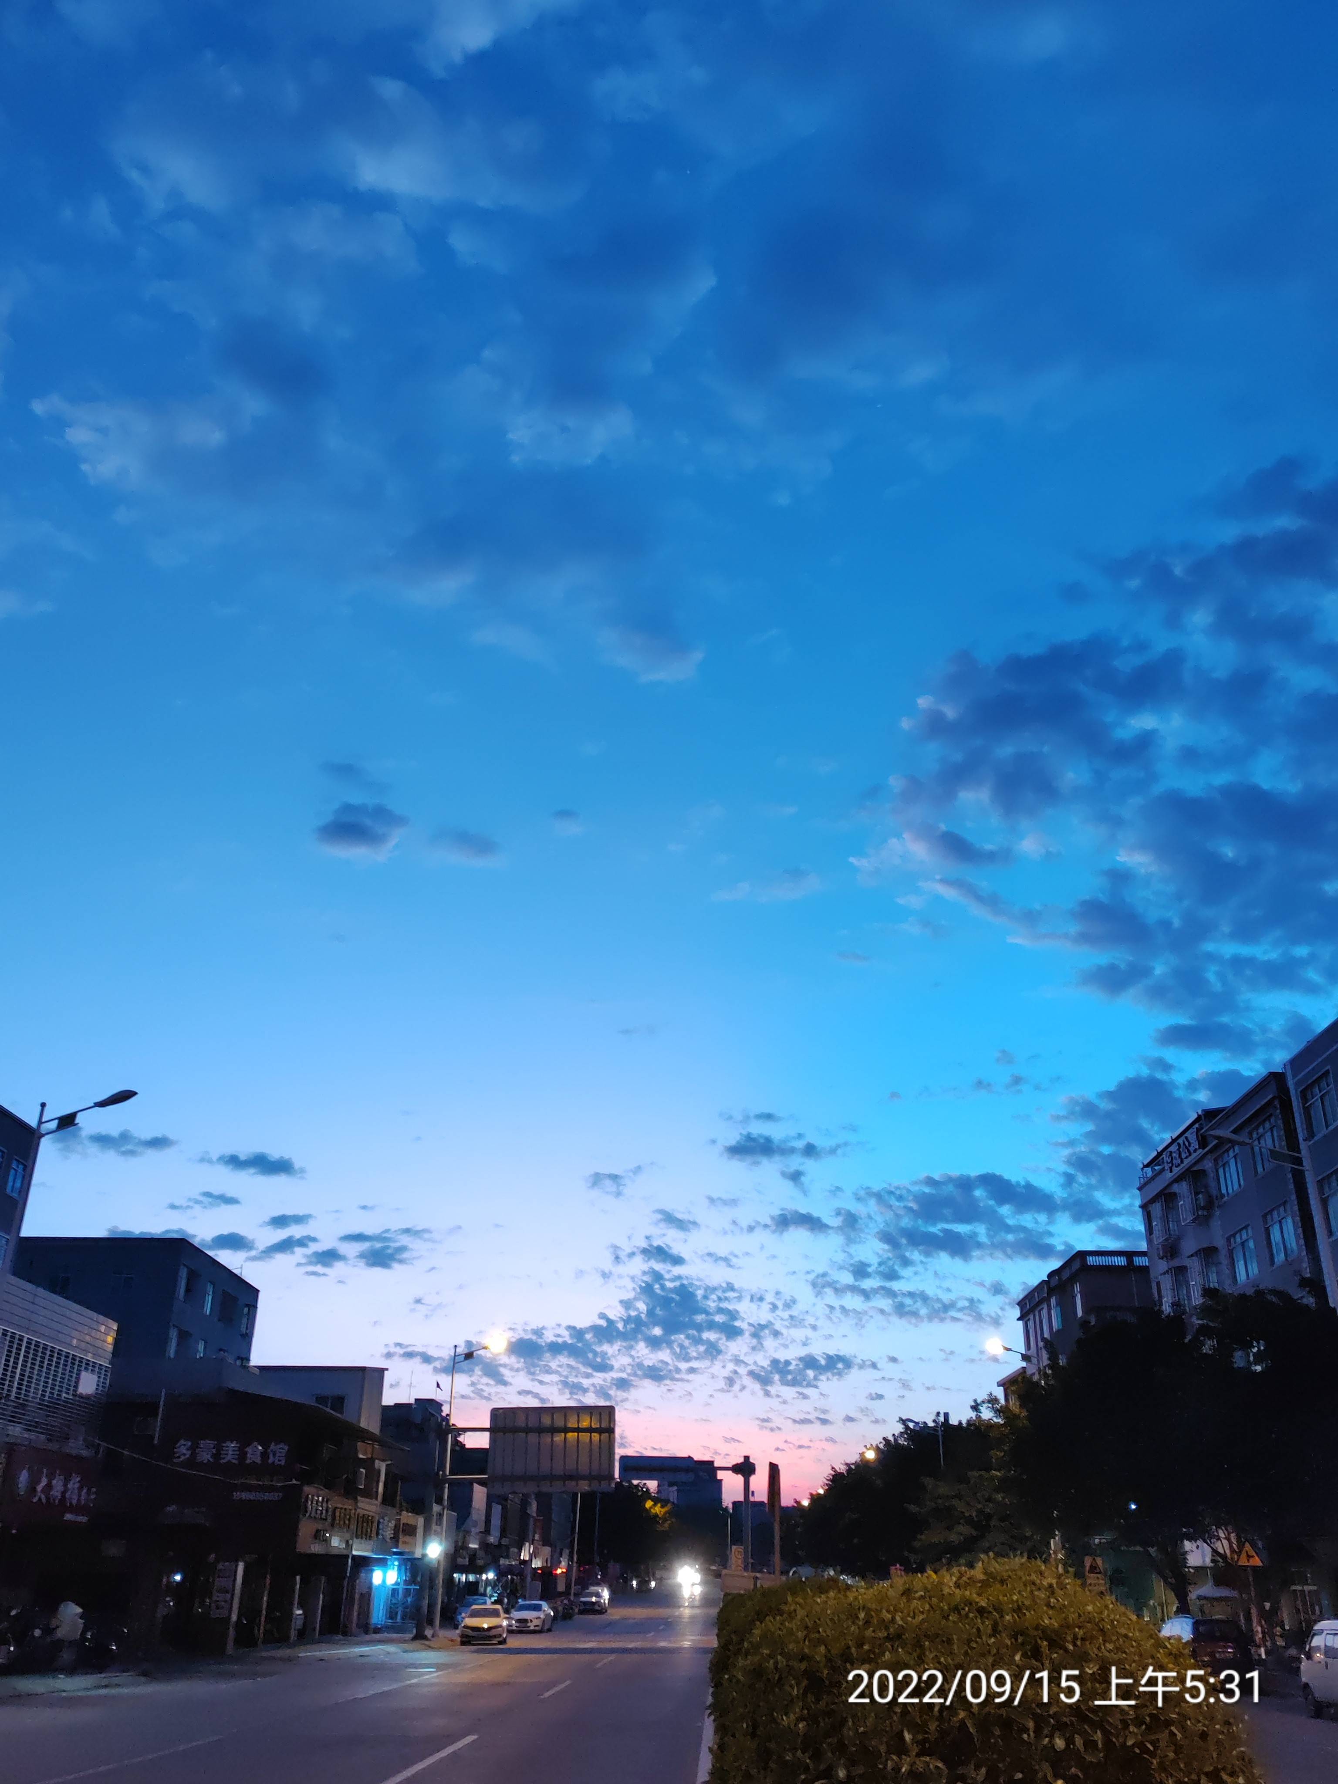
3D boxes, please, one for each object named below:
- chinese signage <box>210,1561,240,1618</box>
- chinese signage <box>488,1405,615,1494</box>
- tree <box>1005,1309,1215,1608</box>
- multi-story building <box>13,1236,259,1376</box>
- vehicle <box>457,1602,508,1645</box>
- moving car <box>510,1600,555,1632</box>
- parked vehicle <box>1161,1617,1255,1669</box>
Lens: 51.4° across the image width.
[{"bbox_3d":[-14.437,22.661,45.113,0.600,1.570,0.080,0,-27,2],"label":"chinese signage"},{"bbox_3d":[-4.950,23.614,58.837,5.300,3.350,0.200,0,-27,2],"label":"chinese signage"},{"bbox_3d":[18.781,24.964,58.437,7.800,12.500,7.800,0,-27,2],"label":"tree"},{"bbox_3d":[-31.290,30.174,77.186,10.500,18.500,13.500,0,-27,2],"label":"multi-story building"},{"bbox_3d":[-7.539,30.518,58.055,1.800,1.480,4.600,2,-27,-3],"label":"vehicle"},{"bbox_3d":[-7.220,38.518,74.066,1.850,1.460,4.800,0,-27,2],"label":"moving car"},{"bbox_3d":[18.099,25.592,47.413,1.820,1.520,4.500,0,-27,2],"label":"parked vehicle"}]

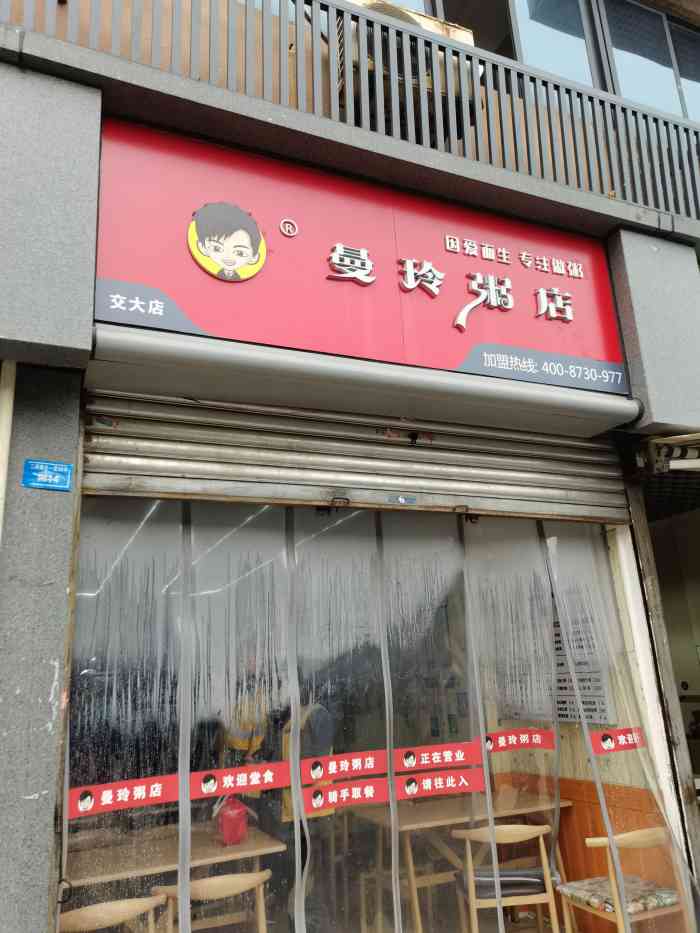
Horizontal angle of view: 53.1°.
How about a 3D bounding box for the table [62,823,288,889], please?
[{"bbox_3d":[-0.947,2.213,3.240,1.170,0.750,0.670,4,-18,-23],"label":"table"}]

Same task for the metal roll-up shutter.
[{"bbox_3d":[0.224,0.008,3.510,2.925,0.460,0.060,4,-18,-23],"label":"metal roll-up shutter"}]

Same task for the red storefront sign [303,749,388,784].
[{"bbox_3d":[-0.021,1.314,3.070,0.405,0.098,0.010,4,-18,-23],"label":"red storefront sign"}]

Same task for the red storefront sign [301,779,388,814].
[{"bbox_3d":[-0.010,1.427,3.038,0.399,0.101,0.010,4,-18,-23],"label":"red storefront sign"}]

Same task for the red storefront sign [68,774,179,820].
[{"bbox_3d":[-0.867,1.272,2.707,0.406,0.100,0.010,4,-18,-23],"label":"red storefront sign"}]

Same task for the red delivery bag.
[{"bbox_3d":[-0.582,1.769,3.498,0.145,0.200,0.130,4,-18,-23],"label":"red delivery bag"}]

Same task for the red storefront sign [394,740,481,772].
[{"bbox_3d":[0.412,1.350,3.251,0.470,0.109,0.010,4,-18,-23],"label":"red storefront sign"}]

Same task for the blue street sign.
[{"bbox_3d":[-1.203,0.037,2.796,0.176,0.114,0.010,4,-18,-23],"label":"blue street sign"}]

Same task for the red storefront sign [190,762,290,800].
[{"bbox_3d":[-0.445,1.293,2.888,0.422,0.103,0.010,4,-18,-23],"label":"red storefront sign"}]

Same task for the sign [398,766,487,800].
[{"bbox_3d":[0.423,1.459,3.221,0.464,0.101,0.010,4,-18,-23],"label":"sign"}]

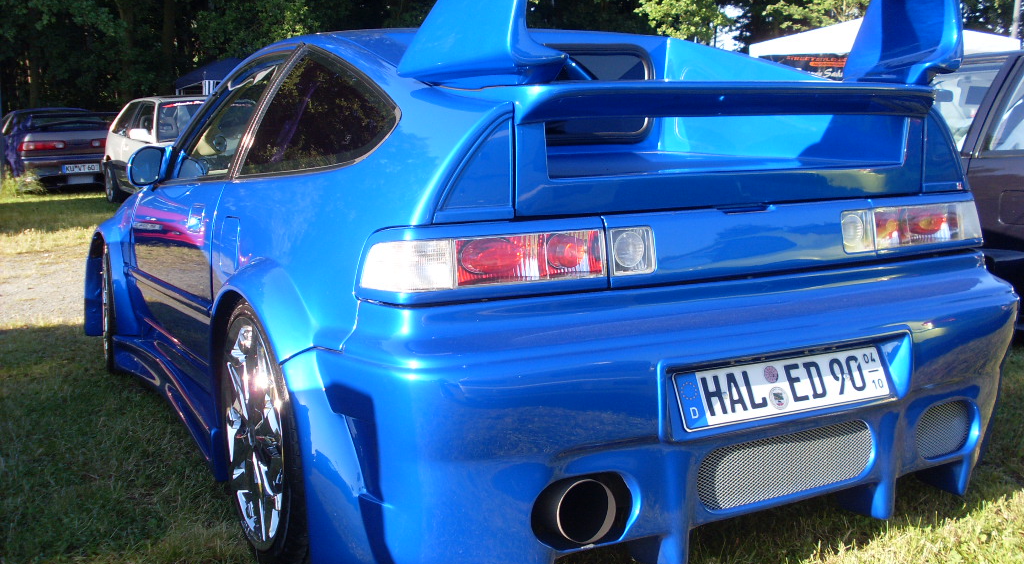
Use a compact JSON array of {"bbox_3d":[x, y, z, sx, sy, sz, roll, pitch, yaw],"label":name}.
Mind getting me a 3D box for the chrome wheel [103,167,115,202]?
[{"bbox_3d":[-4.946,-1.221,14.043,0.180,0.460,0.460,-6,9,-33],"label":"chrome wheel"}]

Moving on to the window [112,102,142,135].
[{"bbox_3d":[-4.823,-2.051,14.100,0.090,0.400,0.850,10,0,-36],"label":"window"}]

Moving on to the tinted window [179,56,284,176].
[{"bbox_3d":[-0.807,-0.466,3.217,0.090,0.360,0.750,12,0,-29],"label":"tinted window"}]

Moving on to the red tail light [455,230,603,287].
[{"bbox_3d":[0.032,-0.045,2.039,0.305,0.095,0.075,-5,9,-28],"label":"red tail light"}]

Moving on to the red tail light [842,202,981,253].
[{"bbox_3d":[0.886,-0.124,2.507,0.490,0.100,0.090,-5,9,-28],"label":"red tail light"}]

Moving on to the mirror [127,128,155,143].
[{"bbox_3d":[-4.274,-1.688,12.950,0.250,0.150,0.140,-7,10,-35],"label":"mirror"}]

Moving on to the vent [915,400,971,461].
[{"bbox_3d":[0.940,0.326,2.461,0.180,0.130,0.050,-6,9,-35],"label":"vent"}]

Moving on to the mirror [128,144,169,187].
[{"bbox_3d":[-1.160,-0.370,3.567,0.140,0.125,0.120,-5,9,-28],"label":"mirror"}]

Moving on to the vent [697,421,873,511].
[{"bbox_3d":[0.541,0.359,2.220,0.455,0.125,0.050,-5,9,-28],"label":"vent"}]

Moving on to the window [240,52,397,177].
[{"bbox_3d":[-0.428,-0.373,2.461,0.090,0.310,0.768,8,1,-35],"label":"window"}]

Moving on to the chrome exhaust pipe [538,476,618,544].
[{"bbox_3d":[0.097,0.403,2.090,0.120,0.120,0.160,-5,9,-28],"label":"chrome exhaust pipe"}]

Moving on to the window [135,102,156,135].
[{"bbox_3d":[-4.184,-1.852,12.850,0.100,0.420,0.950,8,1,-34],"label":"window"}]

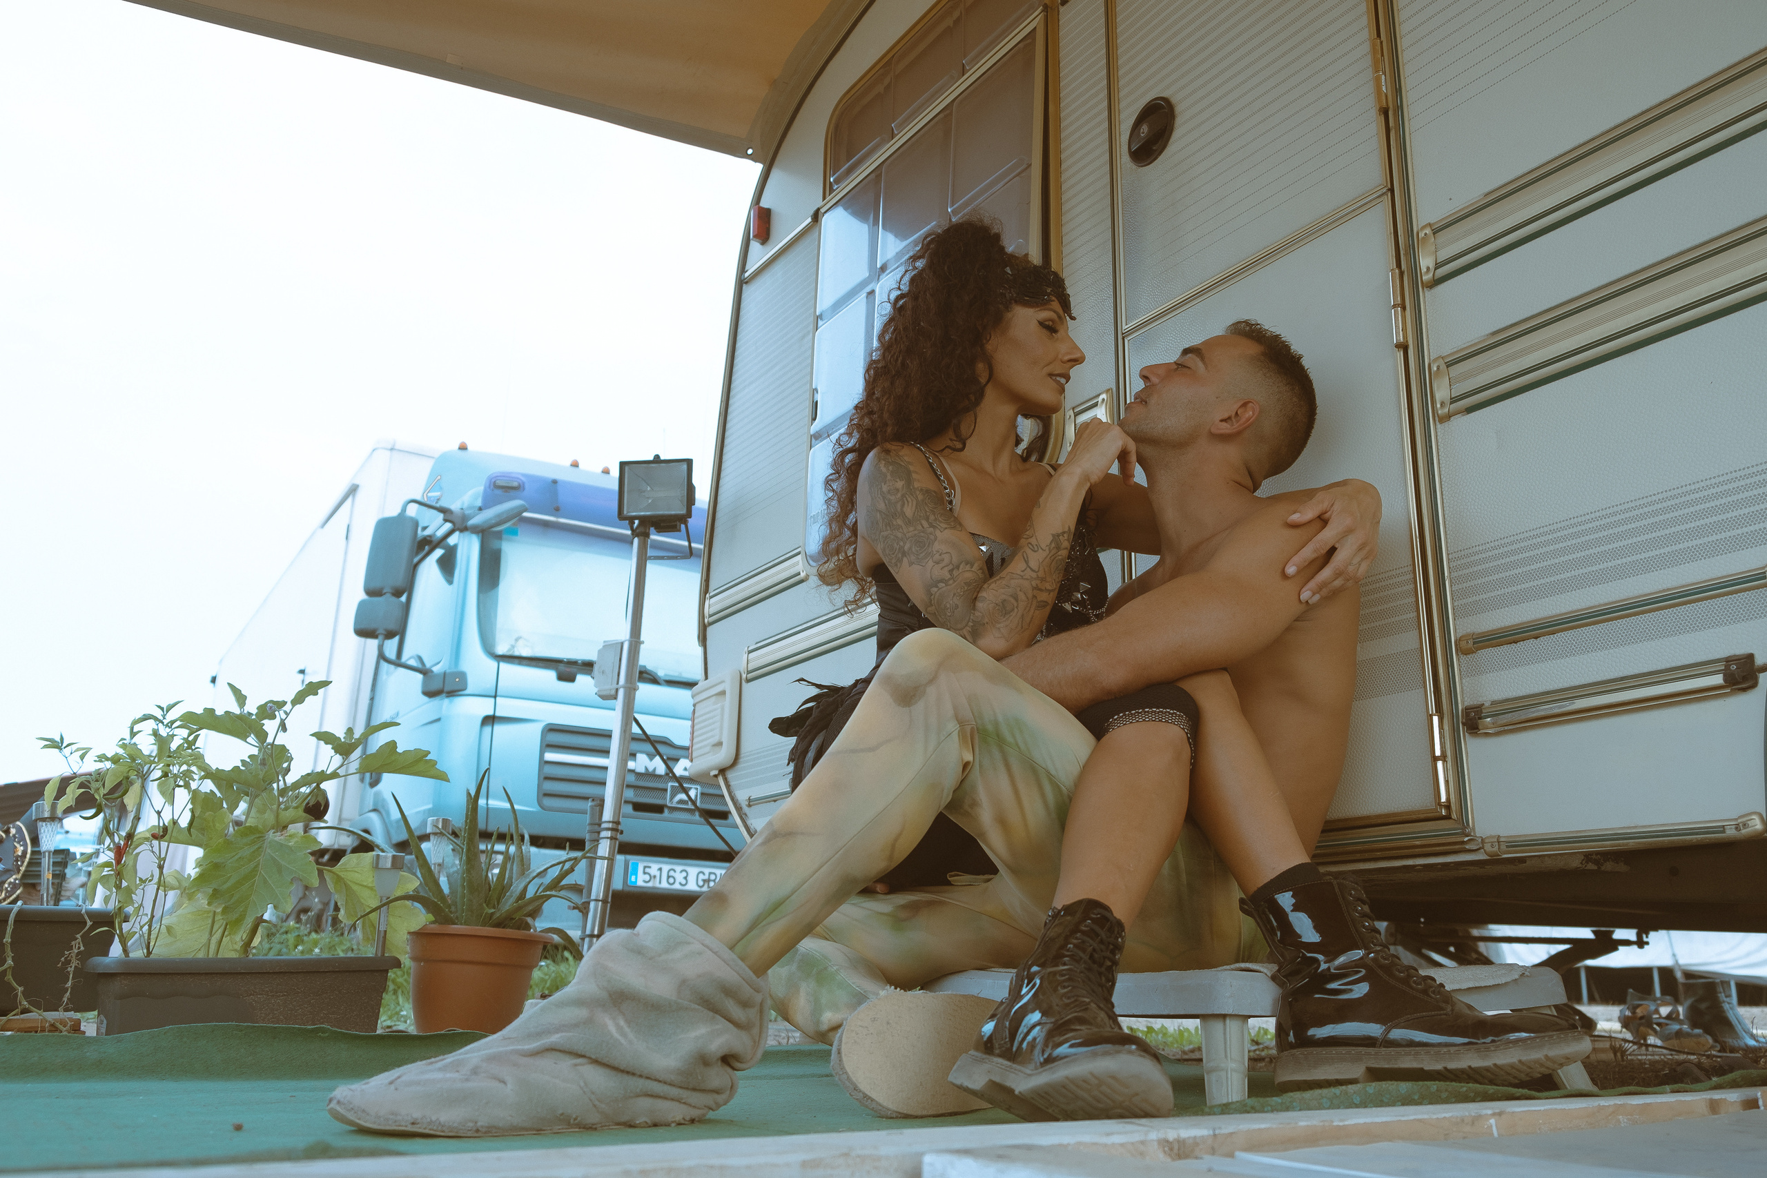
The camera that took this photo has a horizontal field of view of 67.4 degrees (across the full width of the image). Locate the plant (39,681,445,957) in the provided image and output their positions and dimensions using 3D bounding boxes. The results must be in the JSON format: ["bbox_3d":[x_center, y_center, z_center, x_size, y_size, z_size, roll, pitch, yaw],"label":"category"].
[{"bbox_3d":[-1.110,0.399,2.345,0.644,0.479,0.380,13,-21,-31],"label":"plant"}]

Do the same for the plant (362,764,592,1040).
[{"bbox_3d":[-0.718,0.553,2.340,0.380,0.471,0.370,7,-18,-15],"label":"plant"}]

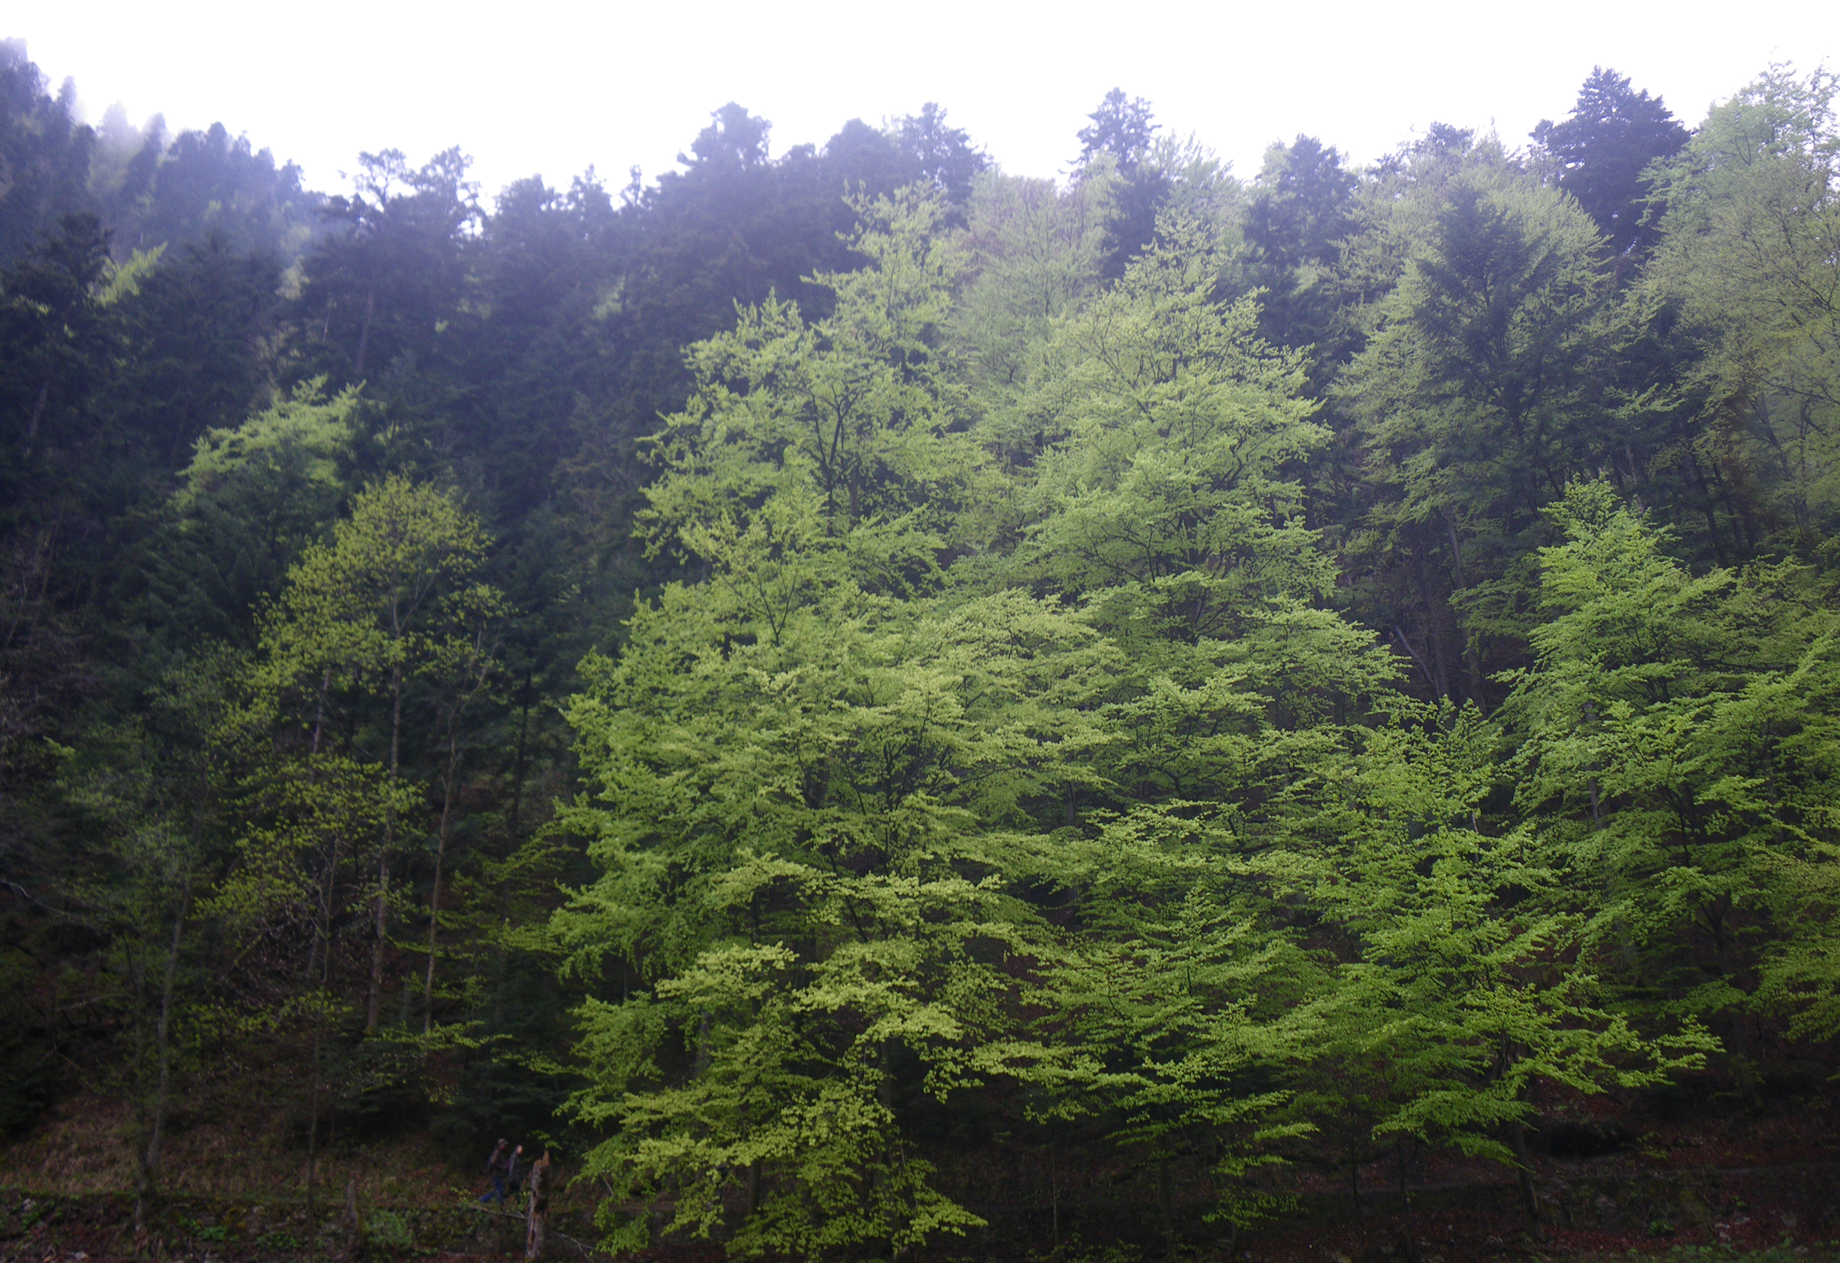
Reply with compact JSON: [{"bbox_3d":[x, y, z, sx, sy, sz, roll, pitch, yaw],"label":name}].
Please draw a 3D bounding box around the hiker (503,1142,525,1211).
[{"bbox_3d":[-10.018,13.500,36.847,0.650,1.700,0.550,-1,-20,0],"label":"hiker"}]

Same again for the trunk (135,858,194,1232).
[{"bbox_3d":[-16.739,9.010,33.055,0.360,8.020,0.360,-2,-20,0],"label":"trunk"}]

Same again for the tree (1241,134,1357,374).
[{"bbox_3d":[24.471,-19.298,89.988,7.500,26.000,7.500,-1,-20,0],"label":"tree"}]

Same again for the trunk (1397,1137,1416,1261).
[{"bbox_3d":[10.078,11.776,30.830,0.250,2.310,0.250,1,-20,1],"label":"trunk"}]

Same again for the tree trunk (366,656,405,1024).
[{"bbox_3d":[-16.765,6.502,46.707,0.420,11.750,0.420,-3,-20,-1],"label":"tree trunk"}]

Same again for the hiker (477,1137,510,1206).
[{"bbox_3d":[-10.476,13.364,36.769,0.850,1.700,0.600,-1,-20,0],"label":"hiker"}]

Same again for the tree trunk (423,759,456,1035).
[{"bbox_3d":[-14.721,8.058,45.742,0.280,8.560,0.280,-1,-20,0],"label":"tree trunk"}]

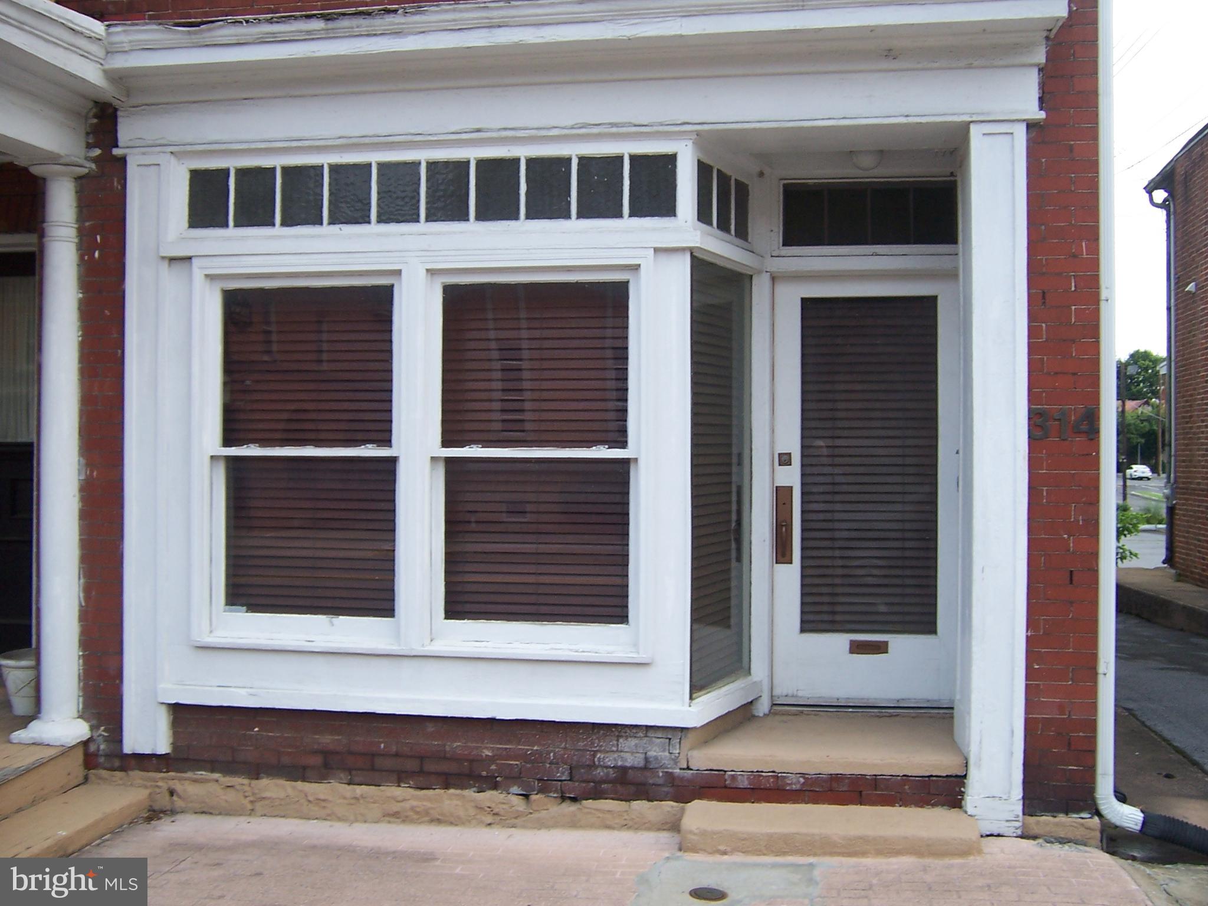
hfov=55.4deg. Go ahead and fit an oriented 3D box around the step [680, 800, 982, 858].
[{"bbox_3d":[0.919,1.554,4.752,1.177,0.106,0.340,0,1,8],"label":"step"}]

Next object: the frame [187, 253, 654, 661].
[{"bbox_3d":[-0.823,0.007,5.144,2.095,1.762,0.140,0,1,8],"label":"frame"}]

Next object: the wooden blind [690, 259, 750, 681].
[{"bbox_3d":[0.500,0.102,5.235,0.060,1.870,0.655,1,1,30],"label":"wooden blind"}]

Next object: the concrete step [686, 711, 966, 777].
[{"bbox_3d":[0.983,1.318,5.204,1.165,0.088,0.640,0,1,8],"label":"concrete step"}]

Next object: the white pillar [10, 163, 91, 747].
[{"bbox_3d":[-2.489,-0.002,5.250,0.280,2.630,0.270,0,1,8],"label":"white pillar"}]

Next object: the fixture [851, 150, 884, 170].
[{"bbox_3d":[1.203,-1.350,5.270,0.160,0.130,0.160,0,1,8],"label":"fixture"}]

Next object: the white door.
[{"bbox_3d":[1.253,0.179,5.485,0.892,2.041,0.050,0,1,8],"label":"white door"}]

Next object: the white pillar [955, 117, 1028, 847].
[{"bbox_3d":[1.633,0.110,4.837,0.215,2.905,0.280,0,1,8],"label":"white pillar"}]

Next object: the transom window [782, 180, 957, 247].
[{"bbox_3d":[1.253,-1.128,5.460,0.809,0.310,0.060,0,1,8],"label":"transom window"}]

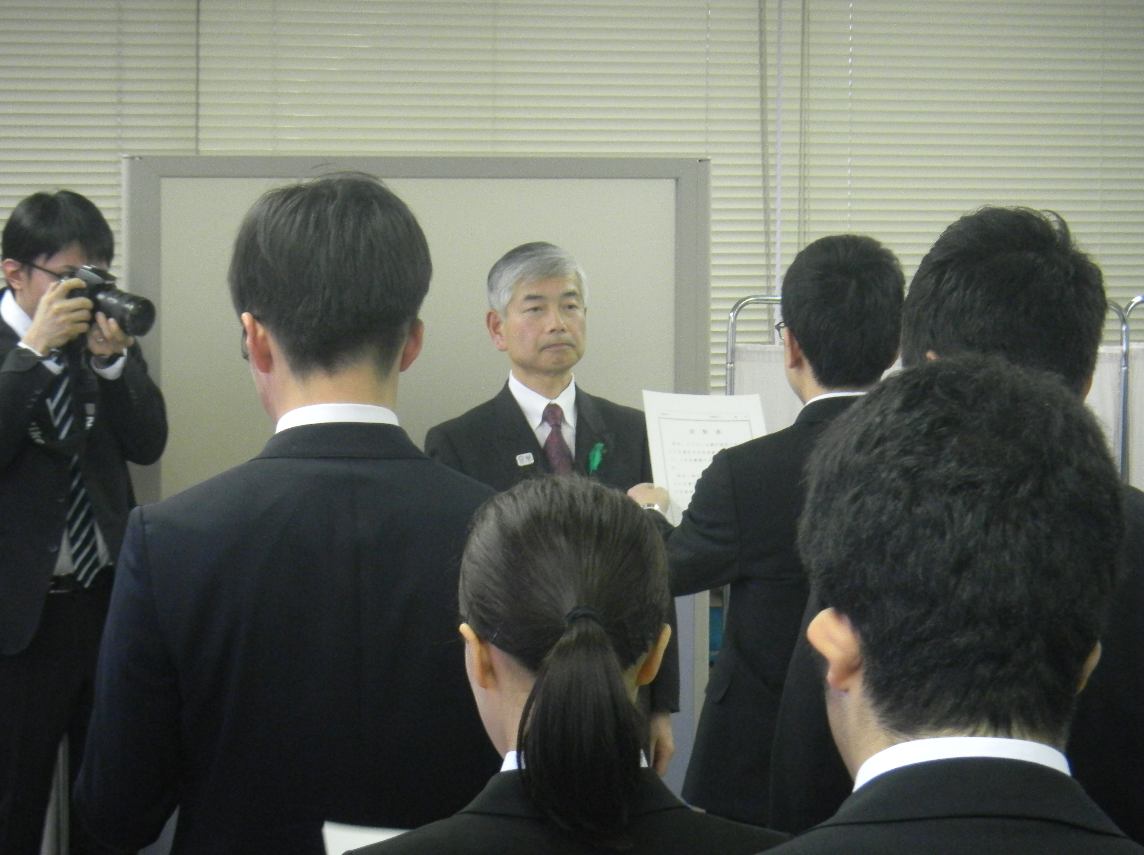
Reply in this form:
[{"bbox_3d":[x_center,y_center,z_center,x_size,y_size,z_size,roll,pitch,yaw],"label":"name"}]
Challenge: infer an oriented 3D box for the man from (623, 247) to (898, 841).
[{"bbox_3d":[0.370,0.550,6.550,0.540,1.710,0.520,-1,3,-29],"label":"man"}]

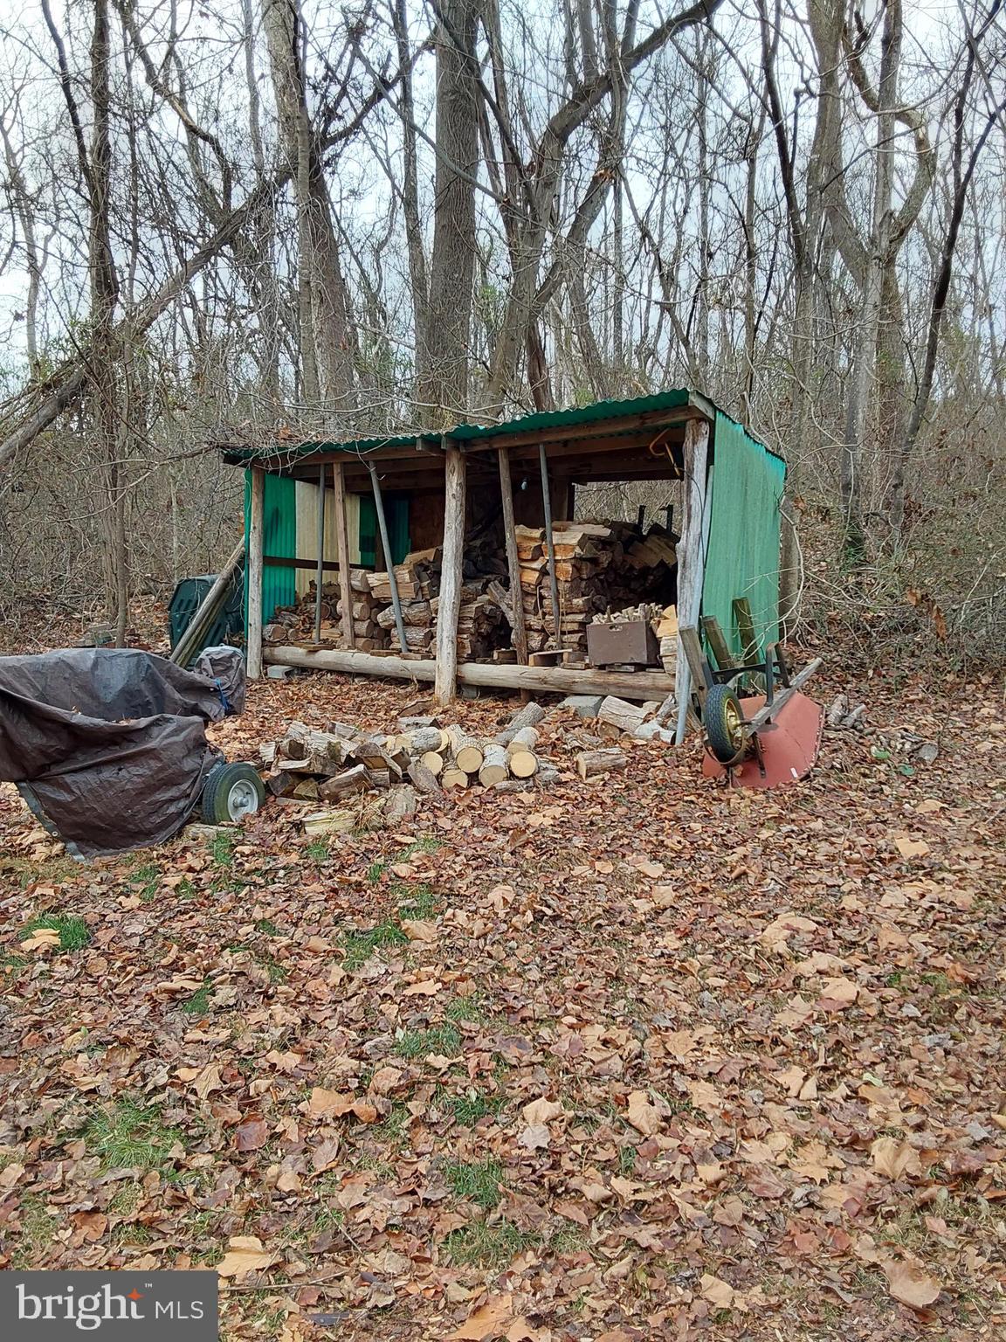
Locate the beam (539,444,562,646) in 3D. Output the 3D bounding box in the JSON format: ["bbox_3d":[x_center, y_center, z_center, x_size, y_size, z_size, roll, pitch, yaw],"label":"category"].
[{"bbox_3d":[0.284,-0.738,6.550,0.050,1.253,0.050,5,15,40],"label":"beam"}]

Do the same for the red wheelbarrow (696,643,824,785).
[{"bbox_3d":[1.358,0.222,5.680,0.660,0.600,1.360,-1,11,27],"label":"red wheelbarrow"}]

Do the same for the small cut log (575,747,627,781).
[{"bbox_3d":[0.492,0.466,5.450,0.270,0.130,0.130,-9,9,-21],"label":"small cut log"}]

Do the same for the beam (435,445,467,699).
[{"bbox_3d":[-0.337,-0.609,6.981,0.130,1.680,0.130,2,5,0],"label":"beam"}]

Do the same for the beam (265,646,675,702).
[{"bbox_3d":[-0.455,-0.010,7.184,3.663,0.150,0.150,4,5,40],"label":"beam"}]

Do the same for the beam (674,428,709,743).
[{"bbox_3d":[0.991,-0.510,5.850,0.140,1.673,0.140,6,6,40],"label":"beam"}]

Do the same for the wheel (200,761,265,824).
[{"bbox_3d":[-1.338,0.618,5.400,0.110,0.365,0.365,5,6,35],"label":"wheel"}]

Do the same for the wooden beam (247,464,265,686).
[{"bbox_3d":[-1.884,-0.747,8.293,0.105,1.621,0.105,2,5,0],"label":"wooden beam"}]

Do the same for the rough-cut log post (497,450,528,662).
[{"bbox_3d":[0.069,-0.677,6.720,0.070,1.422,0.070,2,11,40],"label":"rough-cut log post"}]

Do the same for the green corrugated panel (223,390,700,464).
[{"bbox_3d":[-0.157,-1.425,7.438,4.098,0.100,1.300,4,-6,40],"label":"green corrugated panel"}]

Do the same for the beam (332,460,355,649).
[{"bbox_3d":[-1.129,-0.807,7.720,0.089,1.352,0.045,6,12,40],"label":"beam"}]

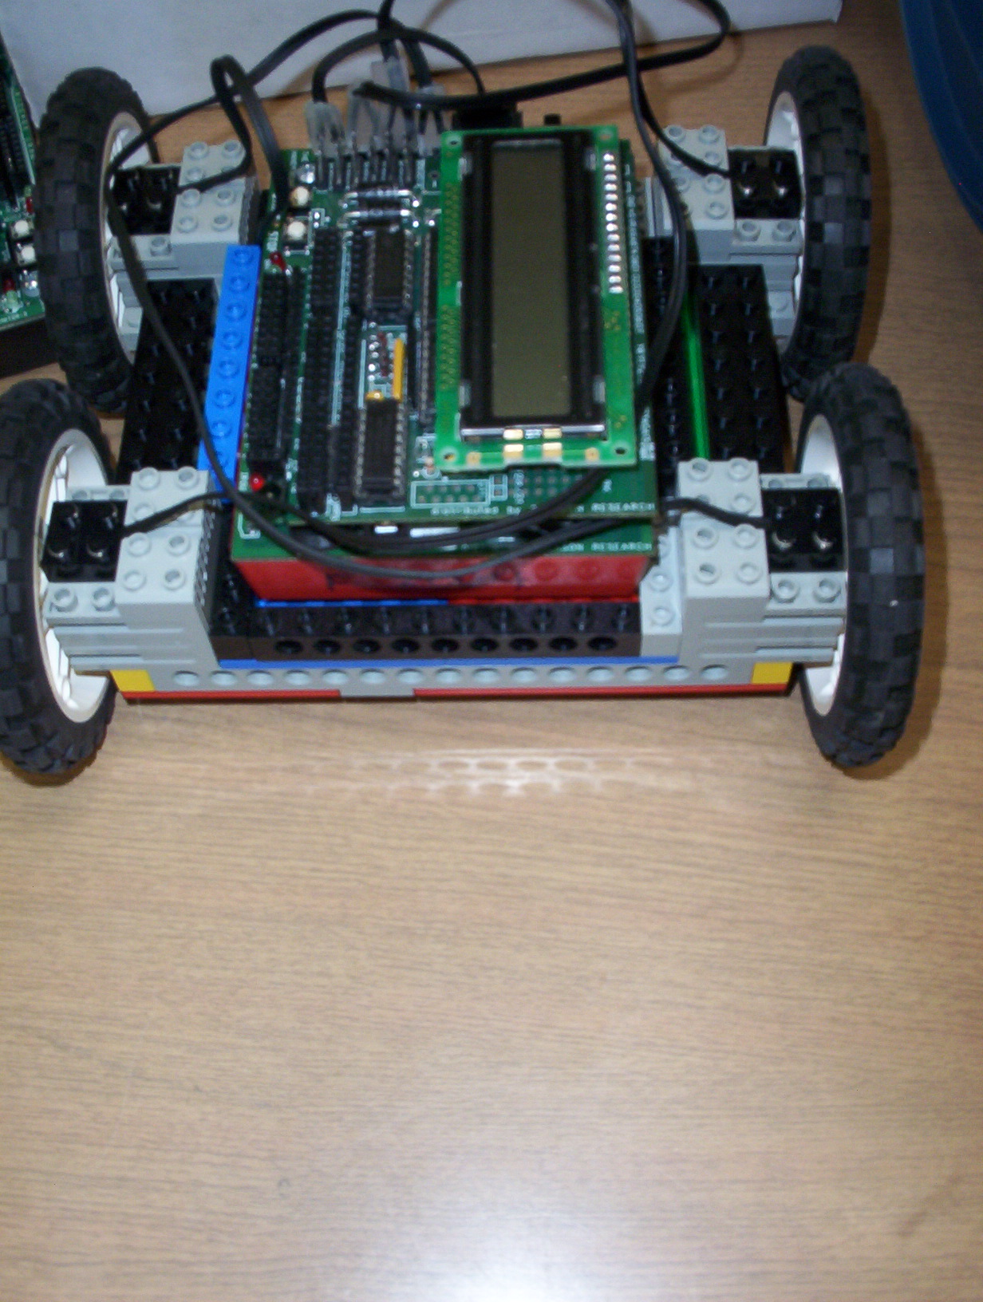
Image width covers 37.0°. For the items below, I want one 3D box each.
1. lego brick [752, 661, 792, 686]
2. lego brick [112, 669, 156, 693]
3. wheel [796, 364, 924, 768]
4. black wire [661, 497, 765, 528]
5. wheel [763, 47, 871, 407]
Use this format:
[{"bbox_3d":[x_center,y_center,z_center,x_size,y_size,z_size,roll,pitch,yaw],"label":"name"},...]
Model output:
[{"bbox_3d":[0.059,0.000,0.312,0.008,0.010,0.010,-1,61,2],"label":"lego brick"},{"bbox_3d":[-0.077,0.002,0.317,0.008,0.010,0.010,-1,61,2],"label":"lego brick"},{"bbox_3d":[0.075,-0.017,0.305,0.015,0.082,0.082,-1,61,2],"label":"wheel"},{"bbox_3d":[0.044,-0.027,0.289,0.021,0.005,0.005,-1,61,2],"label":"black wire"},{"bbox_3d":[0.076,-0.101,0.351,0.015,0.082,0.082,-1,61,2],"label":"wheel"}]

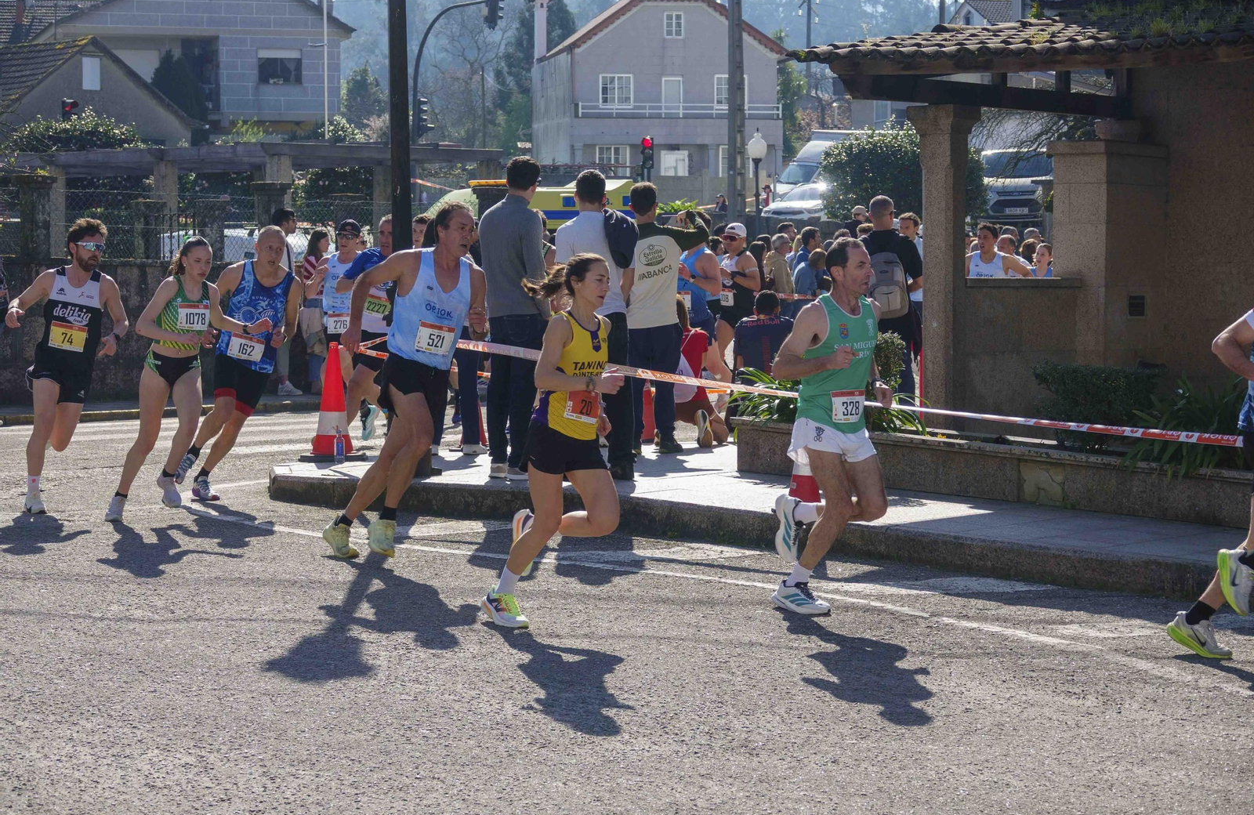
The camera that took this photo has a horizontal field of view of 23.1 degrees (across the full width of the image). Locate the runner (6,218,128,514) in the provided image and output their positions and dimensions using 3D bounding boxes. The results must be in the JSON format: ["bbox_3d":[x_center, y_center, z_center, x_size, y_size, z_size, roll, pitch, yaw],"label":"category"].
[{"bbox_3d":[-3.243,-0.250,17.750,0.670,1.710,0.620,-2,4,-20],"label":"runner"}]

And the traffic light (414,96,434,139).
[{"bbox_3d":[-5.241,-7.447,79.000,0.450,1.100,0.320,0,4,0],"label":"traffic light"}]

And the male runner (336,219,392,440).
[{"bbox_3d":[-1.724,-0.492,21.100,0.620,1.660,0.720,0,4,3],"label":"male runner"}]

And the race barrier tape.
[{"bbox_3d":[1.075,-0.105,17.400,5.250,0.430,0.090,3,5,35],"label":"race barrier tape"}]

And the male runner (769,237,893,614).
[{"bbox_3d":[0.907,0.074,13.600,0.600,1.670,0.500,3,5,40],"label":"male runner"}]

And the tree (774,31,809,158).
[{"bbox_3d":[6.325,-12.334,121.000,2.000,5.500,2.000,0,4,0],"label":"tree"}]

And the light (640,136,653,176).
[{"bbox_3d":[0.473,-6.077,74.000,0.300,0.970,0.380,1,4,20],"label":"light"}]

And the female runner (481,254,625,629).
[{"bbox_3d":[-0.310,0.142,12.850,0.690,1.570,0.470,3,5,36],"label":"female runner"}]

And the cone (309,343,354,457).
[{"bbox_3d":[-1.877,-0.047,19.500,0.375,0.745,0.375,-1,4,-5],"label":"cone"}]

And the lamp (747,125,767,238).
[{"bbox_3d":[2.732,-4.243,64.000,0.410,3.150,0.410,0,4,0],"label":"lamp"}]

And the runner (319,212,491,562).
[{"bbox_3d":[-1.095,-0.132,15.050,0.620,1.740,0.700,-3,5,-36],"label":"runner"}]

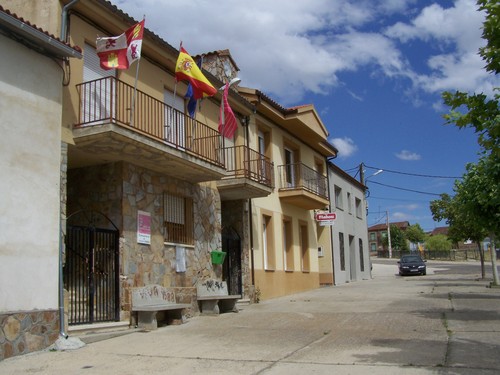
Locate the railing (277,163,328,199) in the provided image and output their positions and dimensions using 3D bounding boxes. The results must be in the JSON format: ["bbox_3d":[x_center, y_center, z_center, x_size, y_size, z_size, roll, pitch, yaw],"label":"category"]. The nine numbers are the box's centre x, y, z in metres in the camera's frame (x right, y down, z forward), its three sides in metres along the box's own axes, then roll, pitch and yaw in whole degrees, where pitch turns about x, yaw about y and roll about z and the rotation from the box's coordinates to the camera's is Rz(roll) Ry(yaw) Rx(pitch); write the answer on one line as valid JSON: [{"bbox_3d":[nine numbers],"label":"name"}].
[{"bbox_3d":[2.394,-0.117,23.775,1.010,1.070,3.730,-7,-11,23],"label":"railing"}]

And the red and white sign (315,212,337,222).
[{"bbox_3d":[3.467,1.356,24.819,0.910,0.370,0.100,-7,-12,24],"label":"red and white sign"}]

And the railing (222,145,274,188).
[{"bbox_3d":[-0.100,-0.583,18.310,0.980,1.000,2.370,-7,-11,23],"label":"railing"}]

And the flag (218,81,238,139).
[{"bbox_3d":[-0.591,-2.144,15.091,0.520,1.580,0.350,-7,-12,24],"label":"flag"}]

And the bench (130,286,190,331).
[{"bbox_3d":[-1.986,2.712,12.640,0.550,0.930,1.720,-7,-12,24],"label":"bench"}]

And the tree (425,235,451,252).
[{"bbox_3d":[27.853,8.707,81.000,4.060,3.540,4.200,-7,-12,24],"label":"tree"}]

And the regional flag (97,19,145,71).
[{"bbox_3d":[-2.844,-3.130,12.100,1.050,0.980,0.400,-5,-11,13],"label":"regional flag"}]

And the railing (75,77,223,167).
[{"bbox_3d":[-2.211,-1.376,13.682,0.960,1.000,5.100,-7,-11,23],"label":"railing"}]

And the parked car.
[{"bbox_3d":[11.215,5.379,38.000,1.730,1.430,4.400,-5,-8,14],"label":"parked car"}]

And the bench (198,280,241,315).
[{"bbox_3d":[-0.822,3.016,15.155,0.550,0.890,1.750,-7,-12,24],"label":"bench"}]

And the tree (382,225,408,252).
[{"bbox_3d":[22.305,8.210,84.000,3.900,5.000,4.000,-7,-12,24],"label":"tree"}]

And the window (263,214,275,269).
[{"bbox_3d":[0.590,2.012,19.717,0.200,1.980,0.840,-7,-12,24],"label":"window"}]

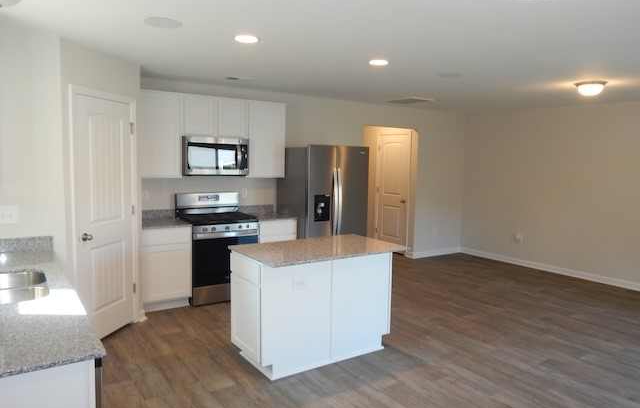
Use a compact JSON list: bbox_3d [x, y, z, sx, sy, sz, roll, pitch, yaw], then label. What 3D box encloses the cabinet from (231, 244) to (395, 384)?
[{"bbox_3d":[-0.048,0.793,3.807,1.223,0.872,0.539,-2,6,-34],"label":"cabinet"}]

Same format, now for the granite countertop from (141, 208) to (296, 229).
[{"bbox_3d":[-1.174,0.131,5.302,1.787,0.124,0.627,-2,6,-34],"label":"granite countertop"}]

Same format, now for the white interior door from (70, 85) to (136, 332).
[{"bbox_3d":[-1.848,0.110,4.025,0.060,2.117,0.840,2,5,12],"label":"white interior door"}]

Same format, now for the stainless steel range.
[{"bbox_3d":[-1.172,0.483,5.291,0.766,1.170,0.668,-2,6,-34],"label":"stainless steel range"}]

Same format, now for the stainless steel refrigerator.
[{"bbox_3d":[0.033,0.146,5.982,0.907,1.763,0.784,-2,6,-34],"label":"stainless steel refrigerator"}]

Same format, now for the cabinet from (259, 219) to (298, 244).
[{"bbox_3d":[-0.673,0.605,5.698,0.507,0.872,0.621,-2,6,-34],"label":"cabinet"}]

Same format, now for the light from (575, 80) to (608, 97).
[{"bbox_3d":[2.805,-1.186,4.792,0.300,0.138,0.300,-2,6,-34],"label":"light"}]

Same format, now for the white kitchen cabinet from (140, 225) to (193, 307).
[{"bbox_3d":[-1.721,0.649,4.988,0.494,0.872,0.621,-2,6,-34],"label":"white kitchen cabinet"}]

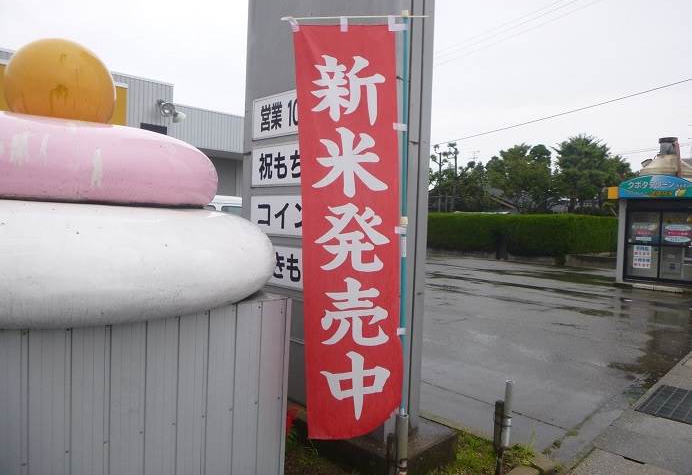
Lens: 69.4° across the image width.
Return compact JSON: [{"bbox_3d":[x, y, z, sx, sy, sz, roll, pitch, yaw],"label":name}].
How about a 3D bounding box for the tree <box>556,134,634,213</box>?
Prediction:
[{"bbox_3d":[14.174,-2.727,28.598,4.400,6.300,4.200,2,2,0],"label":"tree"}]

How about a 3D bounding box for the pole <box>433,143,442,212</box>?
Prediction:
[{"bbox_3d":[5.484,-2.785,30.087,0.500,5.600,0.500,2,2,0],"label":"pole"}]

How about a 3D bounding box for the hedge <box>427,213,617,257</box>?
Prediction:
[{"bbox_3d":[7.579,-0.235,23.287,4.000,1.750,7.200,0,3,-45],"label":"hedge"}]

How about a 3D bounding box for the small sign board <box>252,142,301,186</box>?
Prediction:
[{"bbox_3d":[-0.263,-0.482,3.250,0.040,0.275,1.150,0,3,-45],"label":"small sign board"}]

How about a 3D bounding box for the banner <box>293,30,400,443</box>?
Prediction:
[{"bbox_3d":[0.019,-0.026,2.170,0.475,1.790,0.080,-1,2,5],"label":"banner"}]

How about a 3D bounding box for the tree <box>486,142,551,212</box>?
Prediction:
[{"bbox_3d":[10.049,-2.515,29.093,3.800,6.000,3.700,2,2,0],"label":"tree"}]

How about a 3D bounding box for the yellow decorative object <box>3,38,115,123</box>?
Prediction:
[{"bbox_3d":[-1.422,-0.757,2.490,0.480,0.450,0.480,0,3,-45],"label":"yellow decorative object"}]

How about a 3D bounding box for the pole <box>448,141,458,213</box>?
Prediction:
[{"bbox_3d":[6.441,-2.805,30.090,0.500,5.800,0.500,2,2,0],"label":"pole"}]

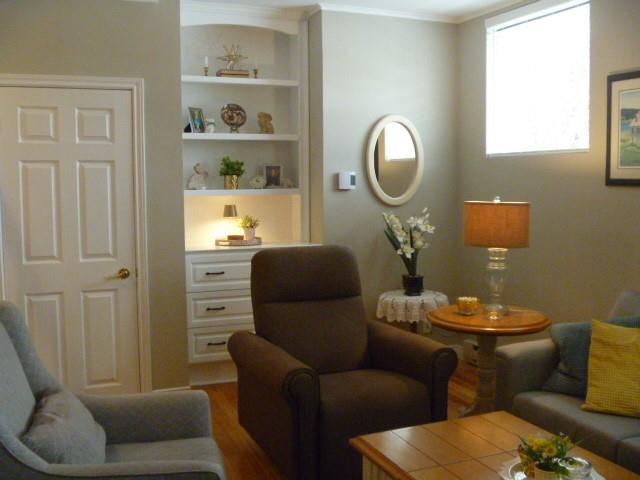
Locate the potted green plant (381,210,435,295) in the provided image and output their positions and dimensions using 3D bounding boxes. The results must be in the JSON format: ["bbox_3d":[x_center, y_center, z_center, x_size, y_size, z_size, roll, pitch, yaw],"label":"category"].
[{"bbox_3d":[0.644,0.082,4.681,0.388,0.608,0.291,-2,5,-22],"label":"potted green plant"}]

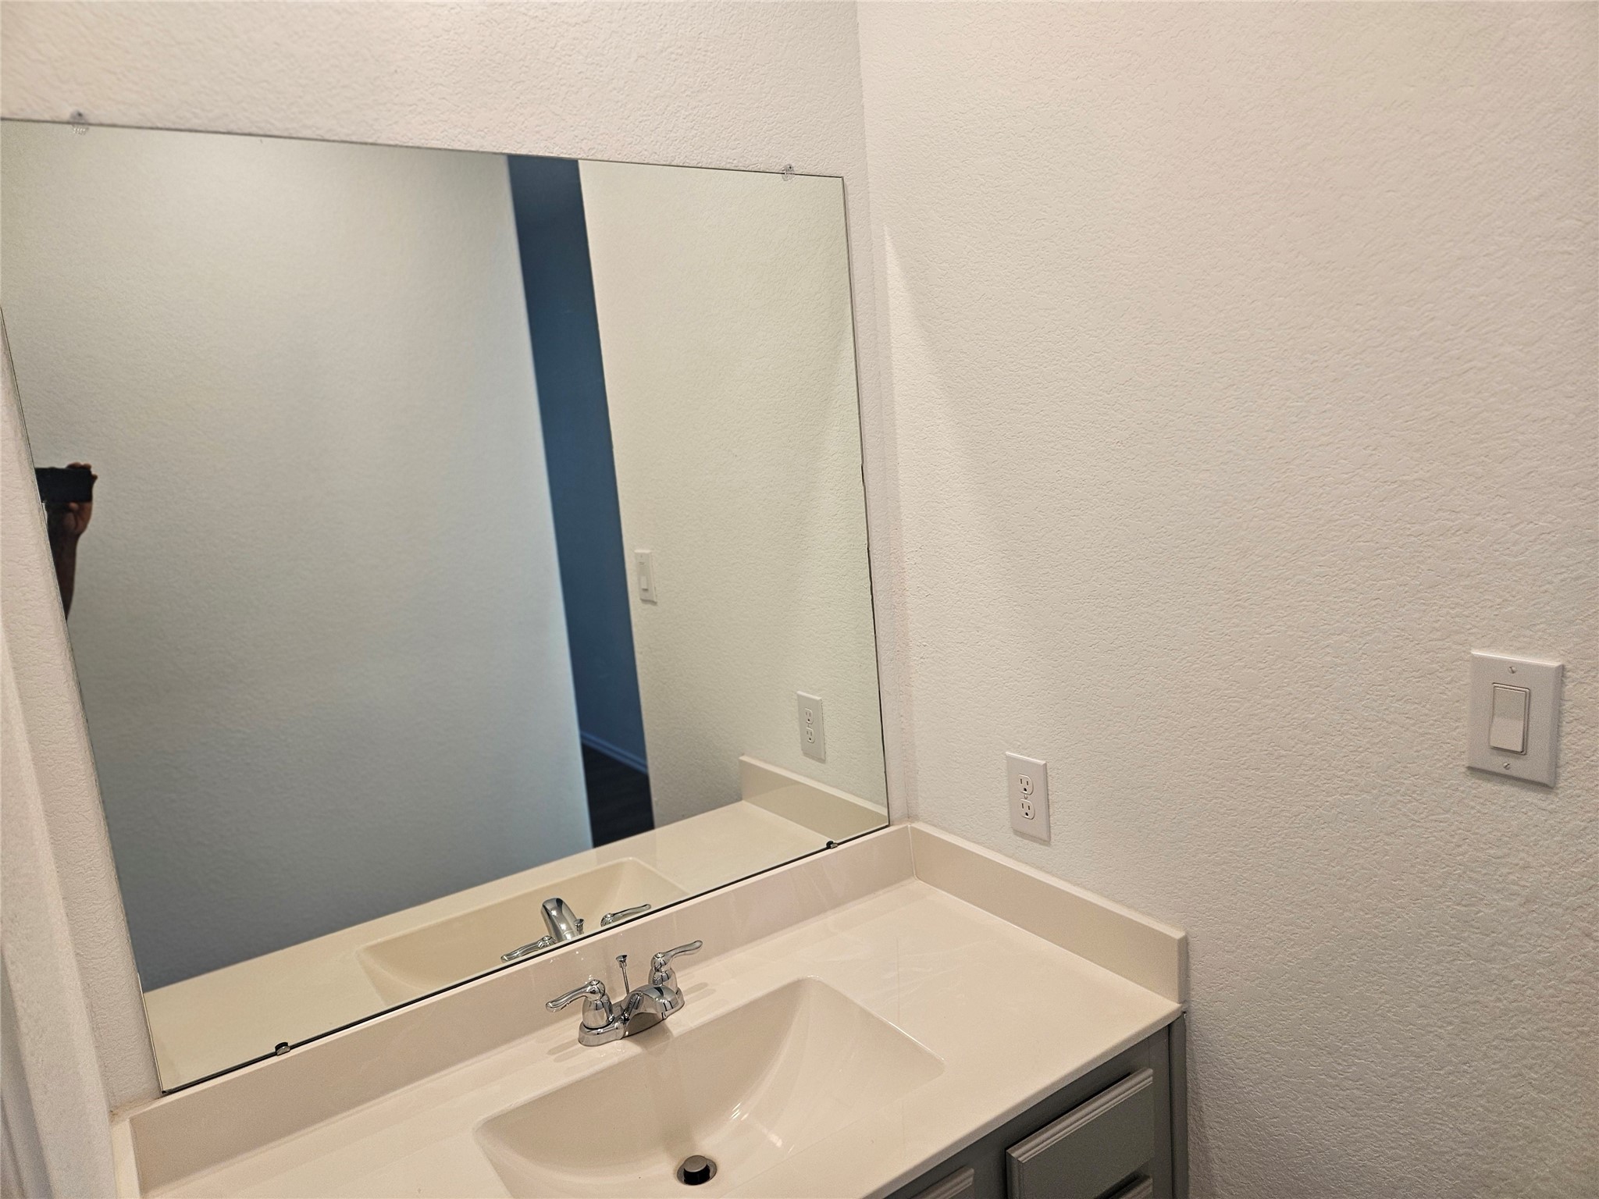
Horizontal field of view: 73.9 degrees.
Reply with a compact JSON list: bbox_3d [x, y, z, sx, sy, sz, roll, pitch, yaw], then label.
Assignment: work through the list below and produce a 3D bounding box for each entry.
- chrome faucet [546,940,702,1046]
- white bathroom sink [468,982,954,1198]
[{"bbox_3d":[-0.213,0.556,1.459,0.245,0.103,0.141,-11,12,-34],"label":"chrome faucet"},{"bbox_3d":[-0.102,0.693,1.340,0.519,0.142,0.305,-11,12,-34],"label":"white bathroom sink"}]

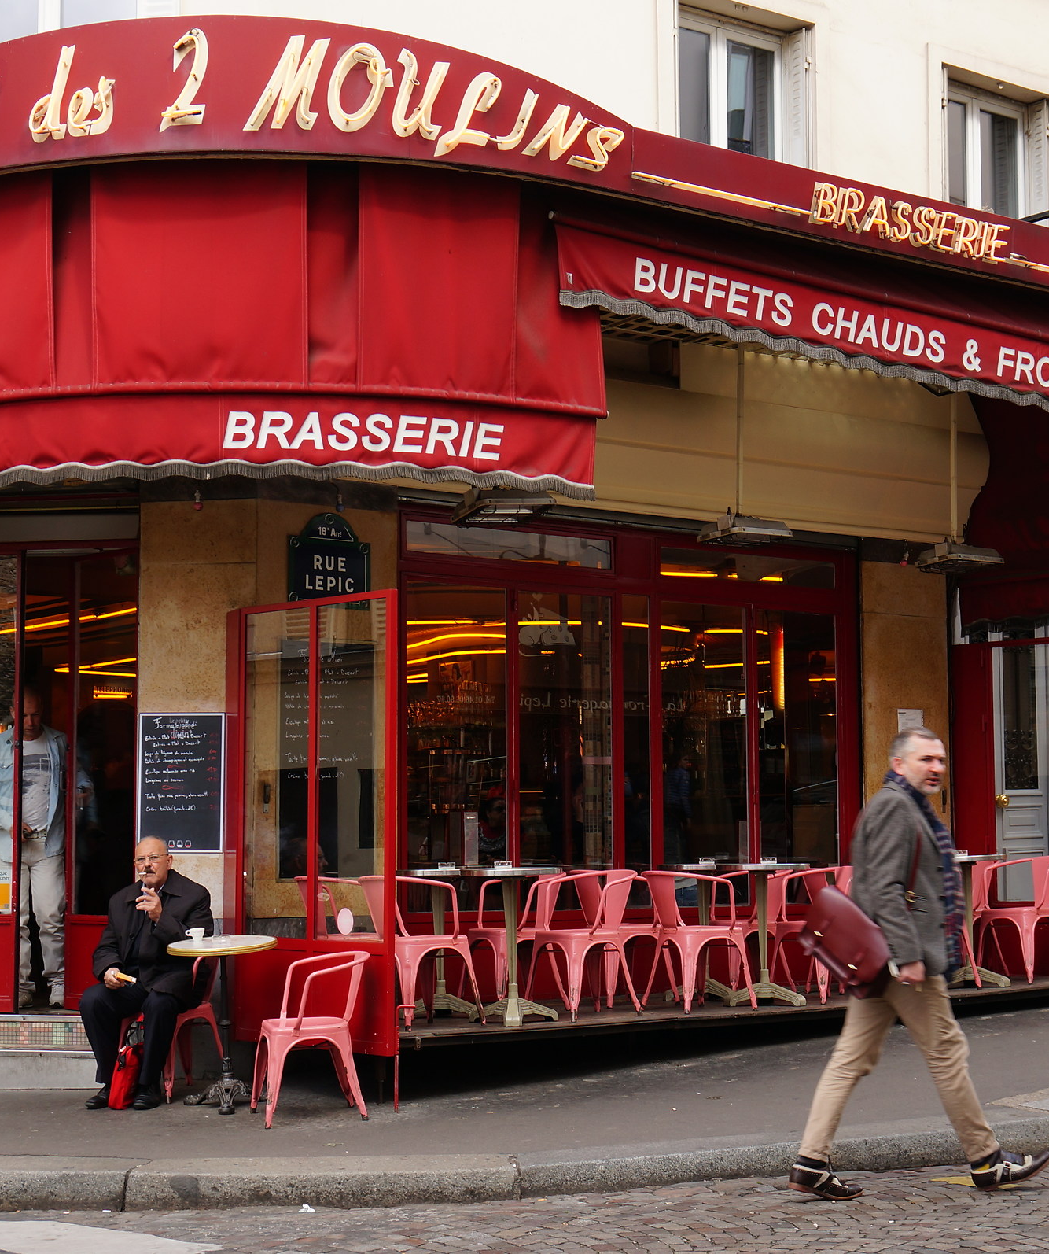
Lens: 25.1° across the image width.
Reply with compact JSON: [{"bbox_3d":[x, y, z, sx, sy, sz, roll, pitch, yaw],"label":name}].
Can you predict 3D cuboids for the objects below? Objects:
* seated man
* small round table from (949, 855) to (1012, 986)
[{"bbox_3d":[-1.822,1.660,11.400,0.560,1.280,0.750,-3,-6,27],"label":"seated man"},{"bbox_3d":[2.641,1.761,13.999,0.510,0.740,0.510,0,-5,0],"label":"small round table"}]

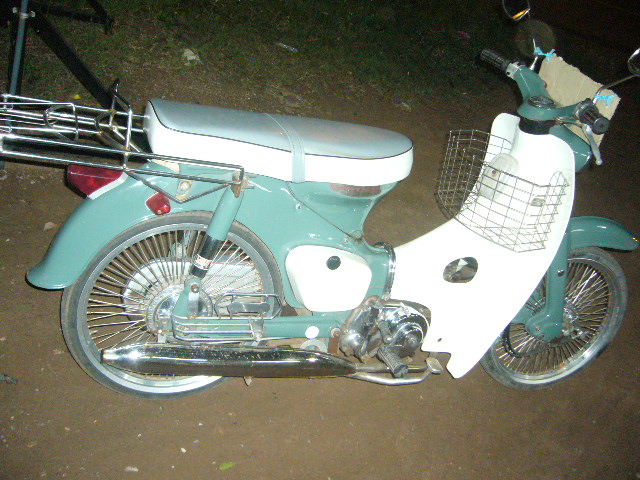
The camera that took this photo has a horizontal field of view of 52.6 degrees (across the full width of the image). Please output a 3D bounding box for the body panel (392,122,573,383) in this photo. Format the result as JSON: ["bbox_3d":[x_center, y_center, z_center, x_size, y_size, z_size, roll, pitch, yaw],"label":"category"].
[{"bbox_3d":[0.330,-0.026,1.728,0.430,0.655,0.480,5,22,-24],"label":"body panel"}]

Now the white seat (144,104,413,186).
[{"bbox_3d":[-0.072,-0.217,1.472,0.650,0.110,0.250,5,22,-24],"label":"white seat"}]

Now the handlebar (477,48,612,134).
[{"bbox_3d":[0.575,-0.363,1.660,0.140,0.125,0.660,8,21,-15],"label":"handlebar"}]

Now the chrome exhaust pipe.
[{"bbox_3d":[-0.177,0.279,1.470,0.609,0.084,0.086,8,21,-25],"label":"chrome exhaust pipe"}]

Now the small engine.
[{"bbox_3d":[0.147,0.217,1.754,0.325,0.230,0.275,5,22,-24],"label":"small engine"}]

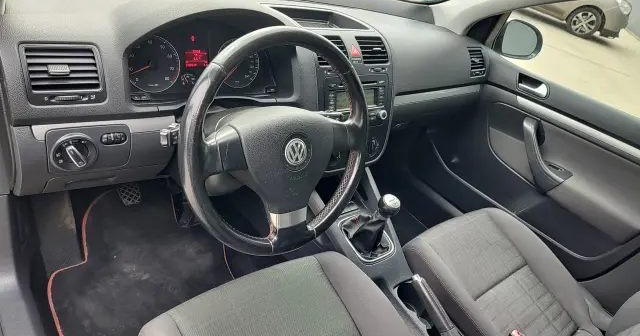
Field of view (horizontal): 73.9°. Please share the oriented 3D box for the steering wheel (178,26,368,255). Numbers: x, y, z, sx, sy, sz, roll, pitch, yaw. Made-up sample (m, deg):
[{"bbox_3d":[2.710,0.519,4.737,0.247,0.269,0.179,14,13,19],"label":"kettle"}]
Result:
[{"bbox_3d":[-0.064,-0.039,0.712,0.375,0.375,0.100,-13,21,-40],"label":"steering wheel"}]

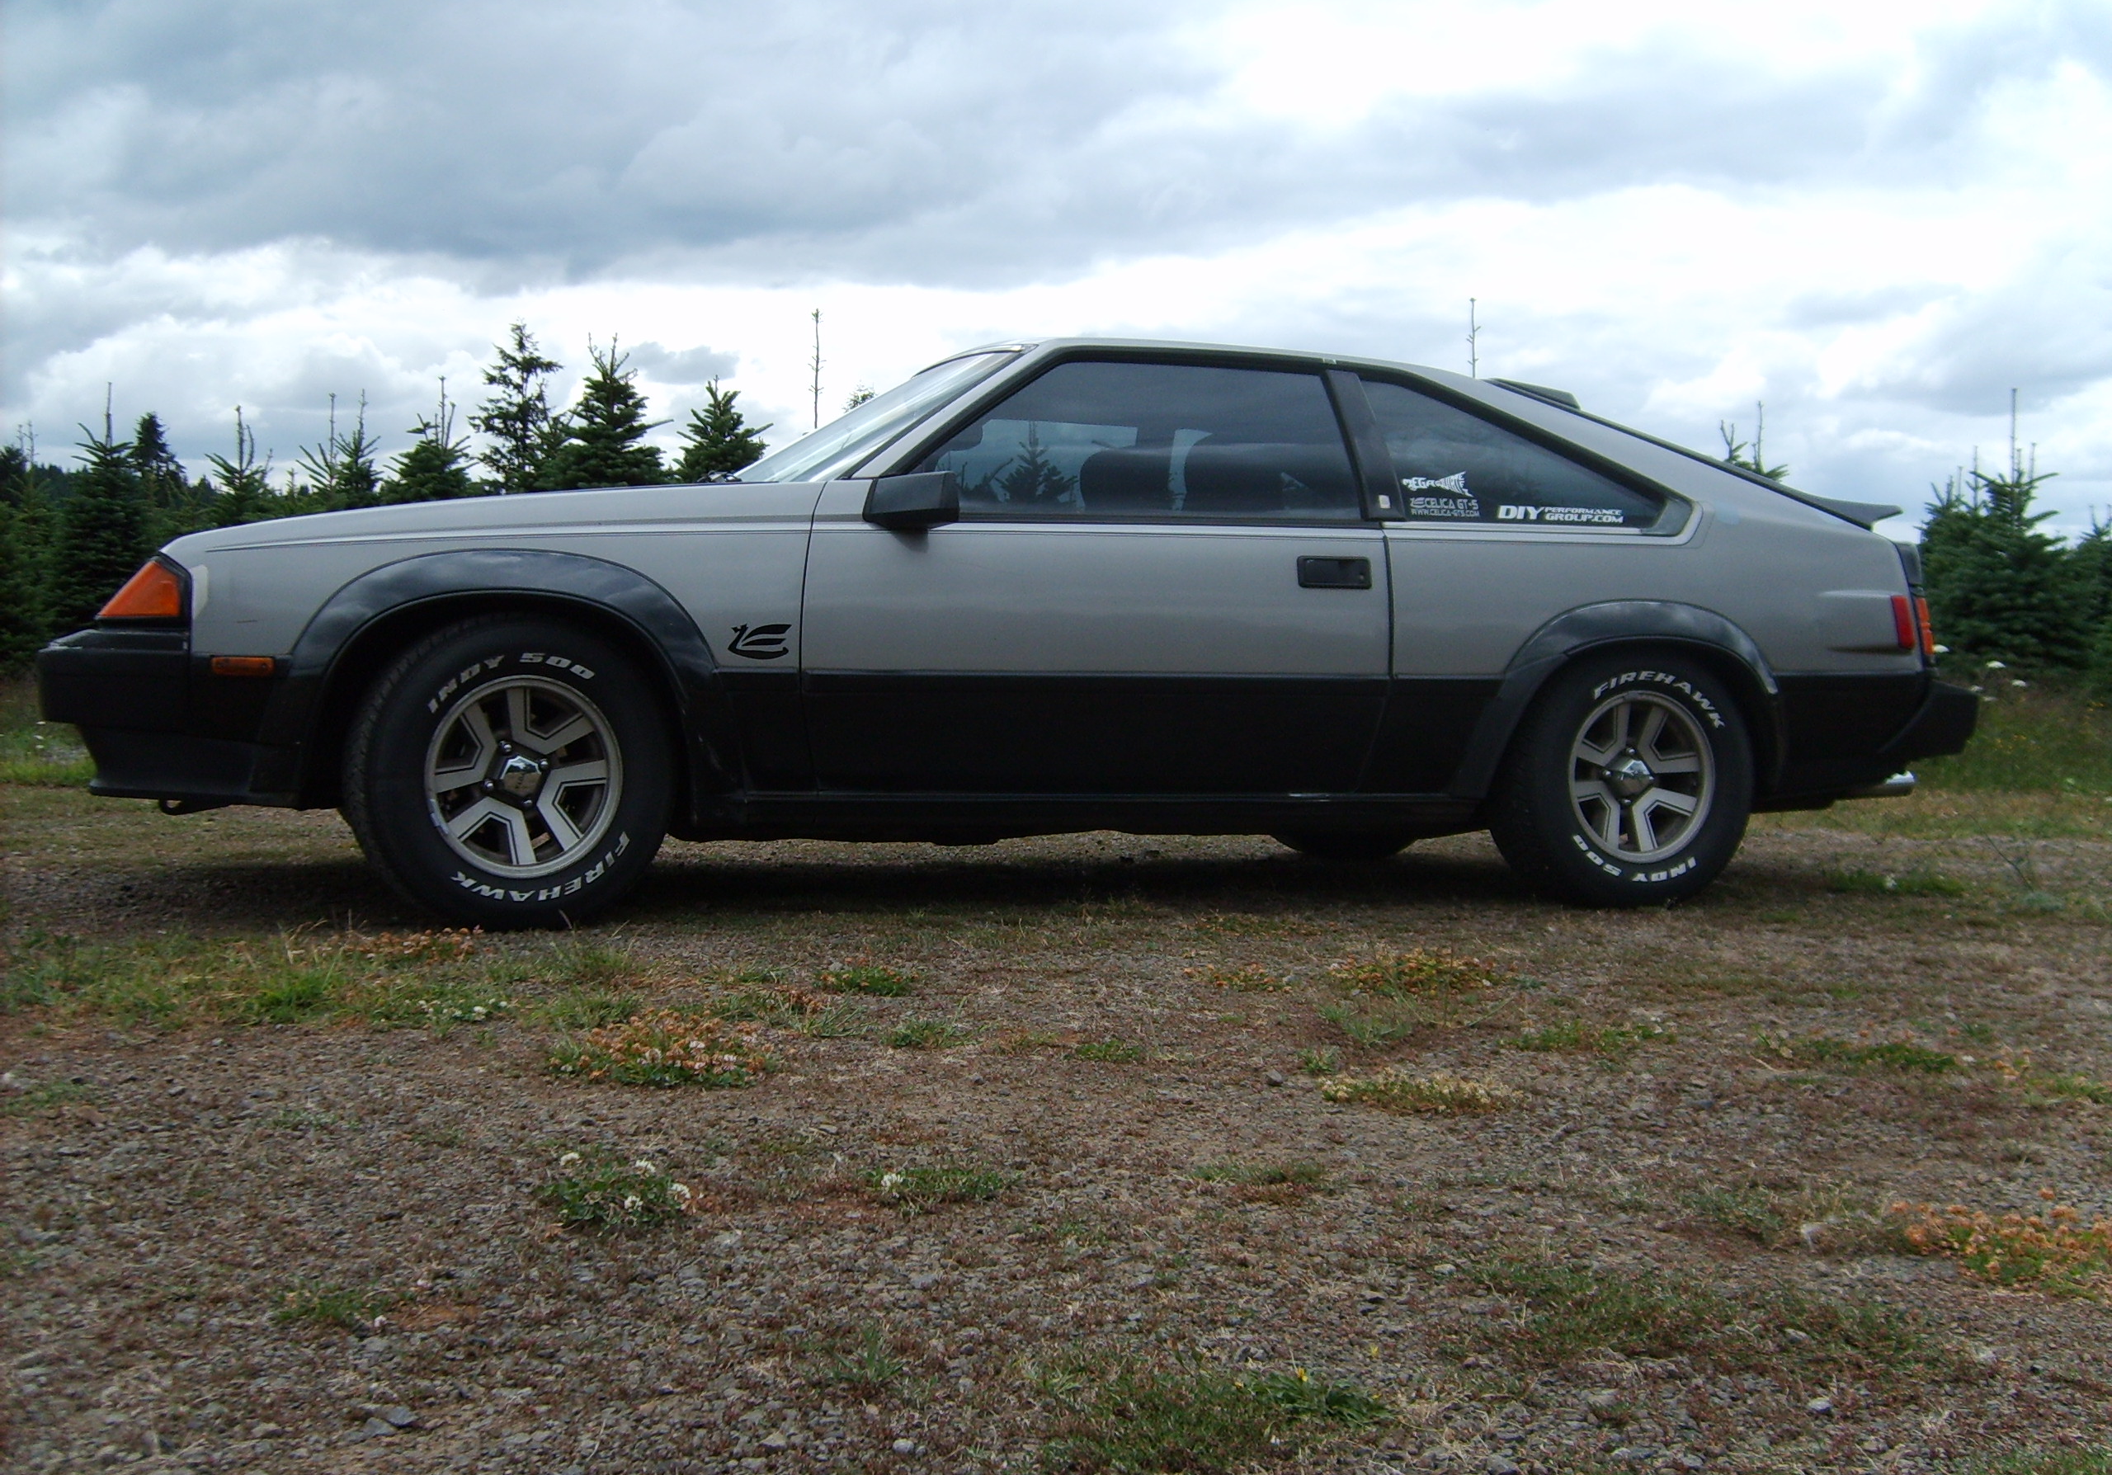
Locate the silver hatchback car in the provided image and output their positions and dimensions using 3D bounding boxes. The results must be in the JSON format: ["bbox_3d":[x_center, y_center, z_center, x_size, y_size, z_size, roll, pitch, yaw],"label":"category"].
[{"bbox_3d":[-0.067,-0.293,5.356,4.440,1.310,1.710,0,1,-16],"label":"silver hatchback car"}]

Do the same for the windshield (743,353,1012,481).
[{"bbox_3d":[-0.513,-0.725,5.214,0.596,0.150,1.380,-35,11,-13],"label":"windshield"}]

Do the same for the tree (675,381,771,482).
[{"bbox_3d":[-2.398,-1.195,15.174,1.050,2.671,1.050,0,1,-16],"label":"tree"}]

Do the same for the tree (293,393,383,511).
[{"bbox_3d":[-5.510,-1.290,16.473,1.100,2.735,1.100,0,1,-16],"label":"tree"}]

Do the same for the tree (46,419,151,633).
[{"bbox_3d":[-6.678,-1.144,14.976,1.000,2.475,1.000,0,1,-16],"label":"tree"}]

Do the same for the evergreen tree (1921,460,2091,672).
[{"bbox_3d":[6.685,-0.960,14.976,1.250,2.426,1.250,0,1,-16],"label":"evergreen tree"}]

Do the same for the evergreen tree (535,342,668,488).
[{"bbox_3d":[-3.171,-1.352,15.171,1.200,2.967,1.200,0,1,-16],"label":"evergreen tree"}]

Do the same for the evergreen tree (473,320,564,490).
[{"bbox_3d":[-5.007,-1.936,19.962,1.400,3.901,1.400,0,1,-16],"label":"evergreen tree"}]

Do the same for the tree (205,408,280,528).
[{"bbox_3d":[-6.276,-1.237,16.474,1.050,2.611,1.050,0,1,-16],"label":"tree"}]

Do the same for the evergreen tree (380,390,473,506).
[{"bbox_3d":[-4.518,-1.200,15.474,1.100,2.618,1.100,0,1,-16],"label":"evergreen tree"}]

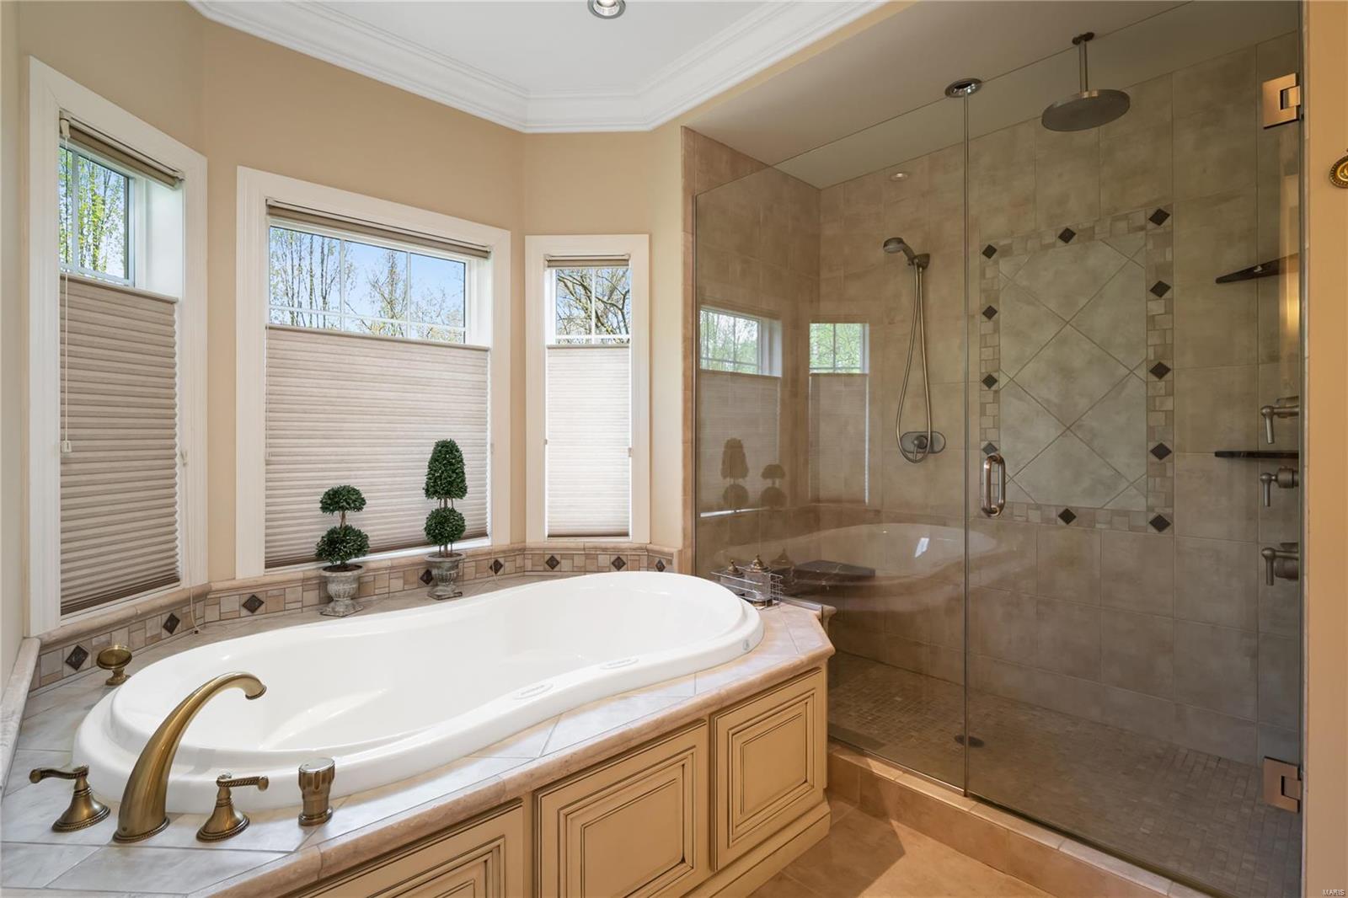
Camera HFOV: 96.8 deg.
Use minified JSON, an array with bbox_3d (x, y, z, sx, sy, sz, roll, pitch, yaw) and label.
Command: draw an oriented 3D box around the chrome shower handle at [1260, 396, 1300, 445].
[{"bbox_3d":[1.739,-0.081,1.716,0.080,0.130,0.100,-1,1,-45],"label":"chrome shower handle"}]

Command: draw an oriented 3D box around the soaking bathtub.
[{"bbox_3d":[-0.507,0.812,1.793,1.846,0.520,1.034,-1,1,-41],"label":"soaking bathtub"}]

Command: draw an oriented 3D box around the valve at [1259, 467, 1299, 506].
[{"bbox_3d":[1.739,0.112,1.716,0.070,0.110,0.100,-1,1,-45],"label":"valve"}]

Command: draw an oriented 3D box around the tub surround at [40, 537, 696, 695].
[{"bbox_3d":[-0.964,0.537,2.330,2.106,0.142,0.611,-1,1,-41],"label":"tub surround"}]

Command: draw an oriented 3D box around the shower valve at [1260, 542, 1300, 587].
[{"bbox_3d":[1.739,0.330,1.716,0.085,0.125,0.100,-1,1,-45],"label":"shower valve"}]

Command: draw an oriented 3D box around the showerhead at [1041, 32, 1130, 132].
[{"bbox_3d":[1.415,-1.283,2.060,0.250,0.260,0.250,-1,1,-45],"label":"showerhead"}]

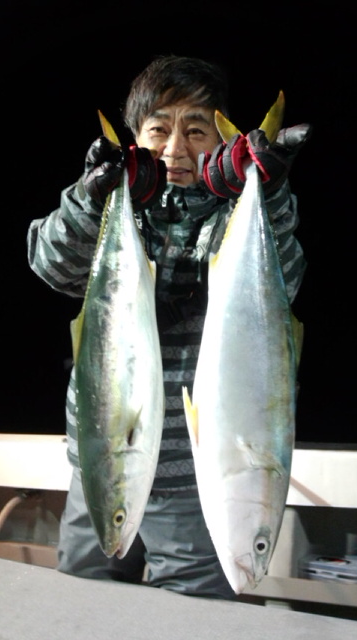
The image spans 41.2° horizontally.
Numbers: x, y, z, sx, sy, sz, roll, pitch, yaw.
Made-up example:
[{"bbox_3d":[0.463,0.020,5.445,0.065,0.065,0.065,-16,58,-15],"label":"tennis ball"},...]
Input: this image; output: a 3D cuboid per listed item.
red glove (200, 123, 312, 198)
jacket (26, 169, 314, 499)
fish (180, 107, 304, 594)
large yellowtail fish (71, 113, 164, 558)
[{"bbox_3d":[0.104,-0.215,0.640,0.145,0.100,0.115,1,3,0],"label":"red glove"},{"bbox_3d":[-0.020,0.040,0.880,0.510,0.580,0.380,1,3,0],"label":"jacket"},{"bbox_3d":[0.086,0.029,0.630,0.150,0.655,0.100,-1,4,-30],"label":"fish"},{"bbox_3d":[-0.084,0.017,0.650,0.135,0.610,0.085,-1,4,-22],"label":"large yellowtail fish"}]

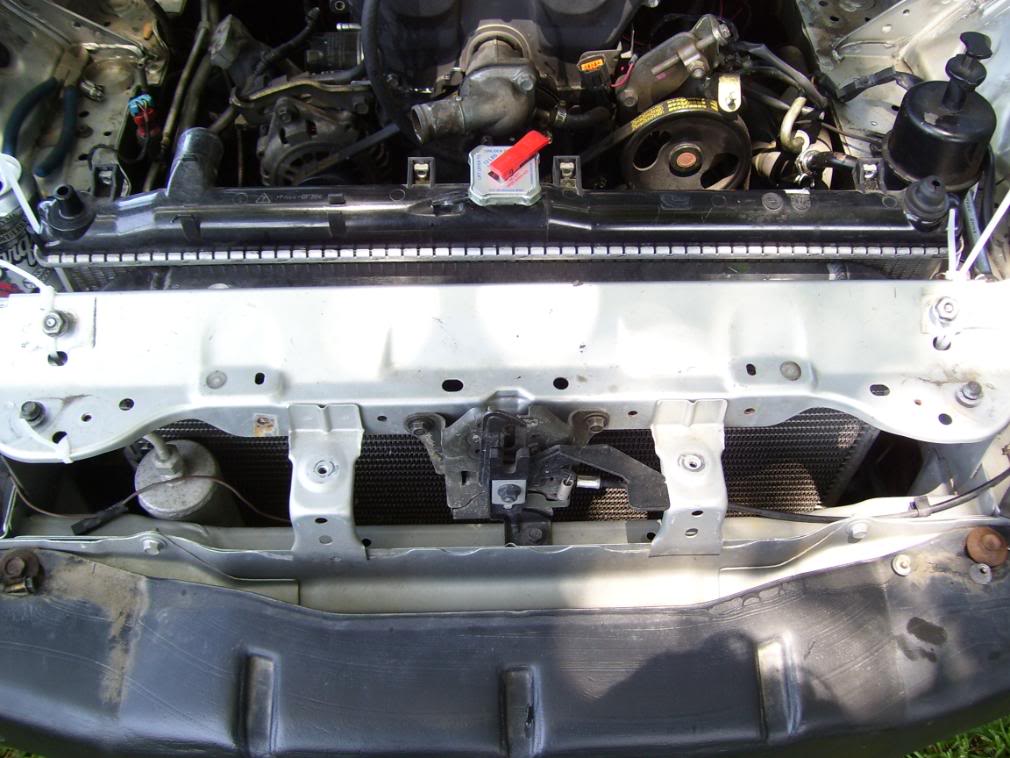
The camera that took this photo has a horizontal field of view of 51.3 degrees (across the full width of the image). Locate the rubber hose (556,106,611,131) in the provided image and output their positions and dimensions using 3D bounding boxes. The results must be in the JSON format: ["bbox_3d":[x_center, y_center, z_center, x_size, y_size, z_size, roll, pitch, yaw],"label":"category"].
[{"bbox_3d":[0.072,-0.238,0.965,0.054,0.020,0.021,0,53,0],"label":"rubber hose"}]

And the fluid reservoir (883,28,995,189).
[{"bbox_3d":[0.350,-0.210,0.831,0.084,0.118,0.084,-2,53,3],"label":"fluid reservoir"}]

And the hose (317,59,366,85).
[{"bbox_3d":[-0.162,-0.306,1.050,0.053,0.018,0.024,0,53,0],"label":"hose"}]

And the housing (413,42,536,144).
[{"bbox_3d":[-0.031,-0.259,0.945,0.106,0.060,0.072,-15,54,-11],"label":"housing"}]

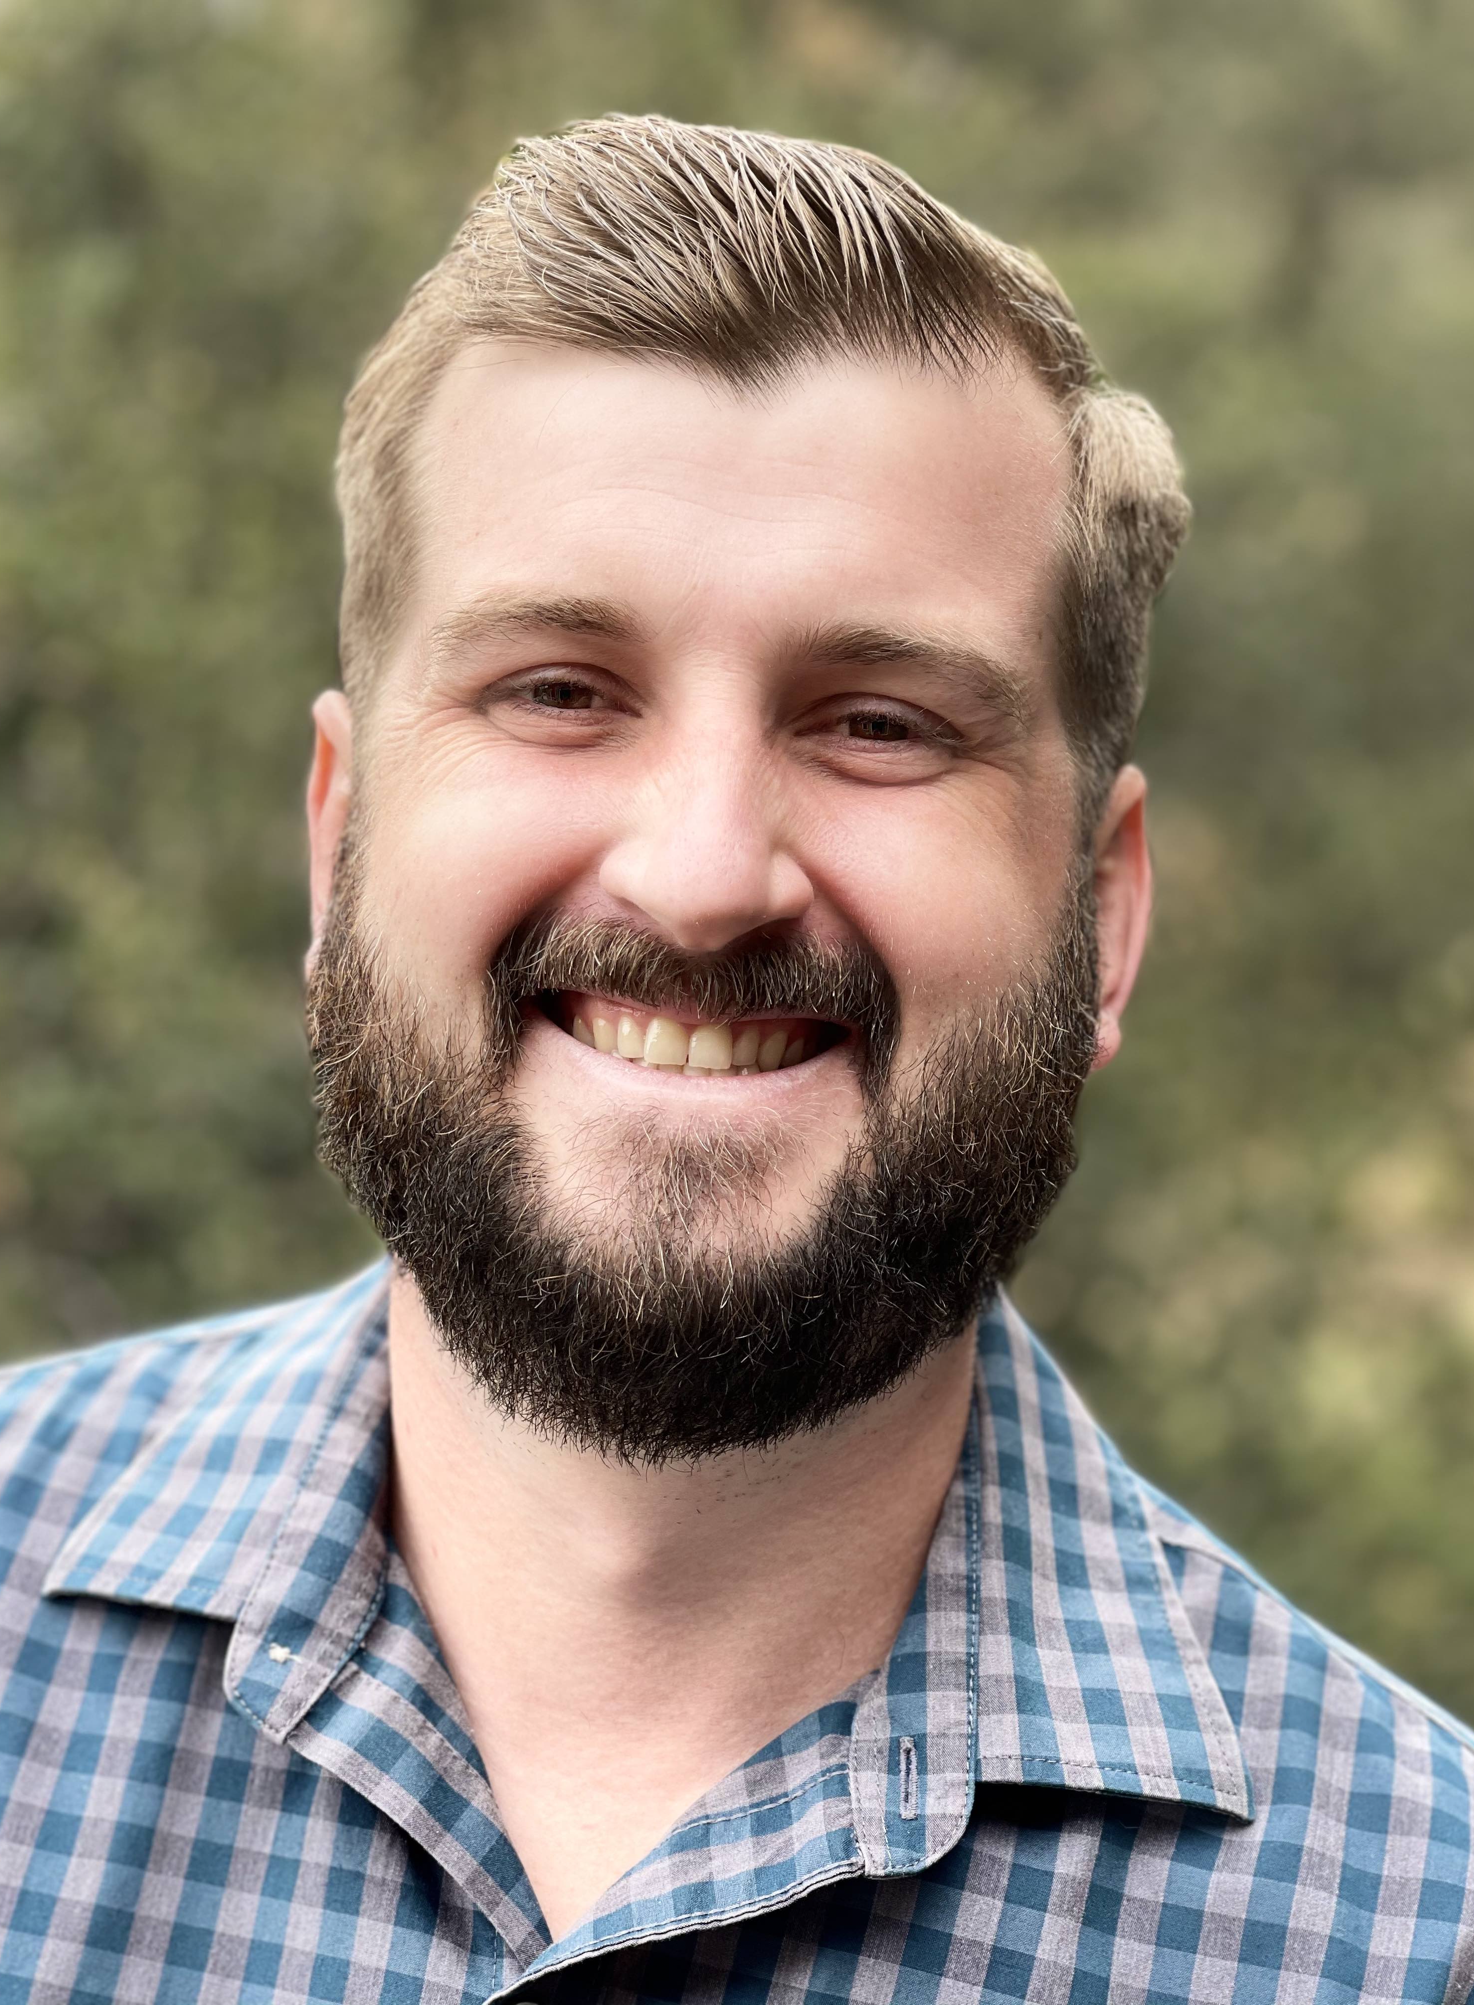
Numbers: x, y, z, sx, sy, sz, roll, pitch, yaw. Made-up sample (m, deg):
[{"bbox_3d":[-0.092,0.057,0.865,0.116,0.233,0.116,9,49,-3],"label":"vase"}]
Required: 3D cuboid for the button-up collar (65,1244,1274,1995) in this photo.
[{"bbox_3d":[-0.016,0.133,0.876,0.272,0.169,0.151,5,-2,2],"label":"button-up collar"}]

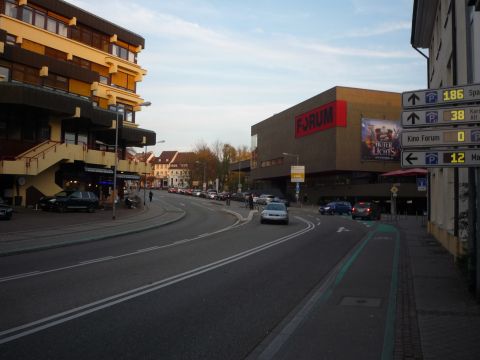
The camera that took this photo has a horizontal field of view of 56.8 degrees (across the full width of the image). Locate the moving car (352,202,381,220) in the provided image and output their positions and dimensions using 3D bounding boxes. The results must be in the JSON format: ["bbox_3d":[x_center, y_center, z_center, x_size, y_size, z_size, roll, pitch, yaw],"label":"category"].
[{"bbox_3d":[11.200,2.679,38.900,1.780,1.520,4.300,0,-3,25],"label":"moving car"}]

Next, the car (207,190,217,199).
[{"bbox_3d":[-4.968,2.617,79.000,1.800,1.750,4.400,1,-3,-15],"label":"car"}]

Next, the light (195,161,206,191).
[{"bbox_3d":[-7.951,0.061,90.000,2.400,7.900,0.400,1,-3,-13],"label":"light"}]

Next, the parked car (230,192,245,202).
[{"bbox_3d":[-0.316,2.745,70.000,1.770,1.470,4.300,2,-3,-20],"label":"parked car"}]

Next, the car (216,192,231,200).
[{"bbox_3d":[-2.789,2.840,75.000,1.760,1.470,4.300,2,-3,-18],"label":"car"}]

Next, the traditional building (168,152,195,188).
[{"bbox_3d":[-19.815,-3.255,157.000,10.000,13.000,9.500,0,-3,19],"label":"traditional building"}]

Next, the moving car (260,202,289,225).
[{"bbox_3d":[2.500,2.222,30.200,1.750,1.420,4.400,0,-2,7],"label":"moving car"}]

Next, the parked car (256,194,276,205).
[{"bbox_3d":[3.423,2.823,62.000,1.780,1.500,4.350,2,-3,-21],"label":"parked car"}]

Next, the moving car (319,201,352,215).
[{"bbox_3d":[11.300,3.106,49.500,4.400,1.550,1.800,2,-3,-28],"label":"moving car"}]

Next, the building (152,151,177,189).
[{"bbox_3d":[-27.018,-3.469,162.000,7.300,13.600,9.500,0,-3,19],"label":"building"}]

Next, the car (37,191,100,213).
[{"bbox_3d":[-14.450,1.928,37.800,1.900,1.700,4.700,-1,-3,33],"label":"car"}]

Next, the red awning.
[{"bbox_3d":[11.200,-0.537,27.200,3.700,0.550,3.700,1,-3,-10],"label":"red awning"}]

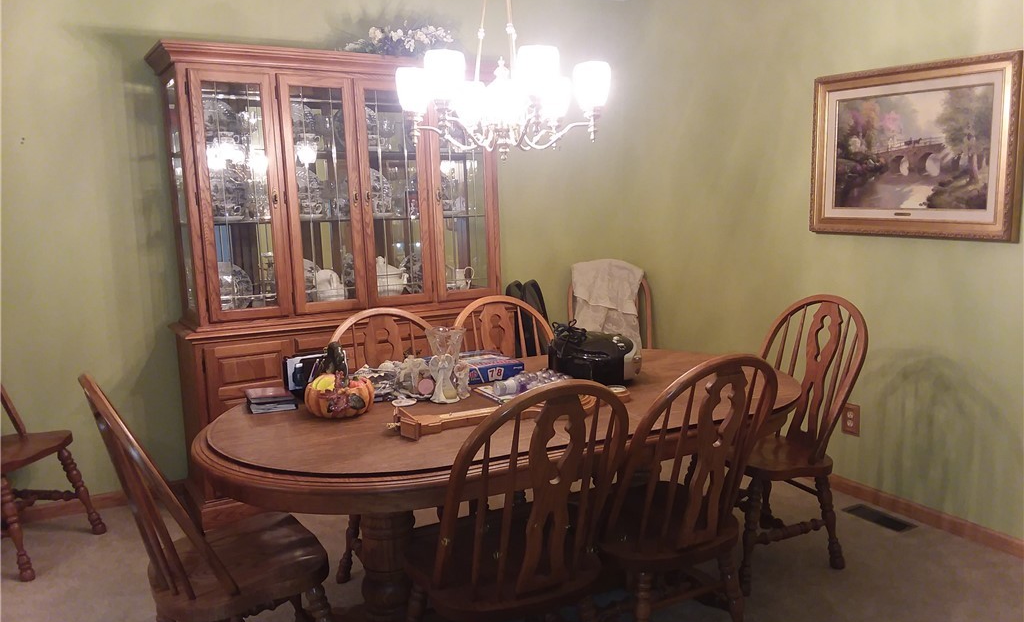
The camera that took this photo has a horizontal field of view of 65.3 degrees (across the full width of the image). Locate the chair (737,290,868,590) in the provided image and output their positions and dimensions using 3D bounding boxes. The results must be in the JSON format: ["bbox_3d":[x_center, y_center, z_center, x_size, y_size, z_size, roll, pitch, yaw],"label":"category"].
[{"bbox_3d":[0.951,0.453,3.008,0.535,1.000,0.505,-5,10,-22],"label":"chair"}]

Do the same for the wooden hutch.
[{"bbox_3d":[-0.780,-0.161,3.813,1.555,2.003,0.500,-7,11,-30],"label":"wooden hutch"}]

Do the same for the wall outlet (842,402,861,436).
[{"bbox_3d":[1.528,0.495,3.607,0.014,0.141,0.091,-7,11,-30],"label":"wall outlet"}]

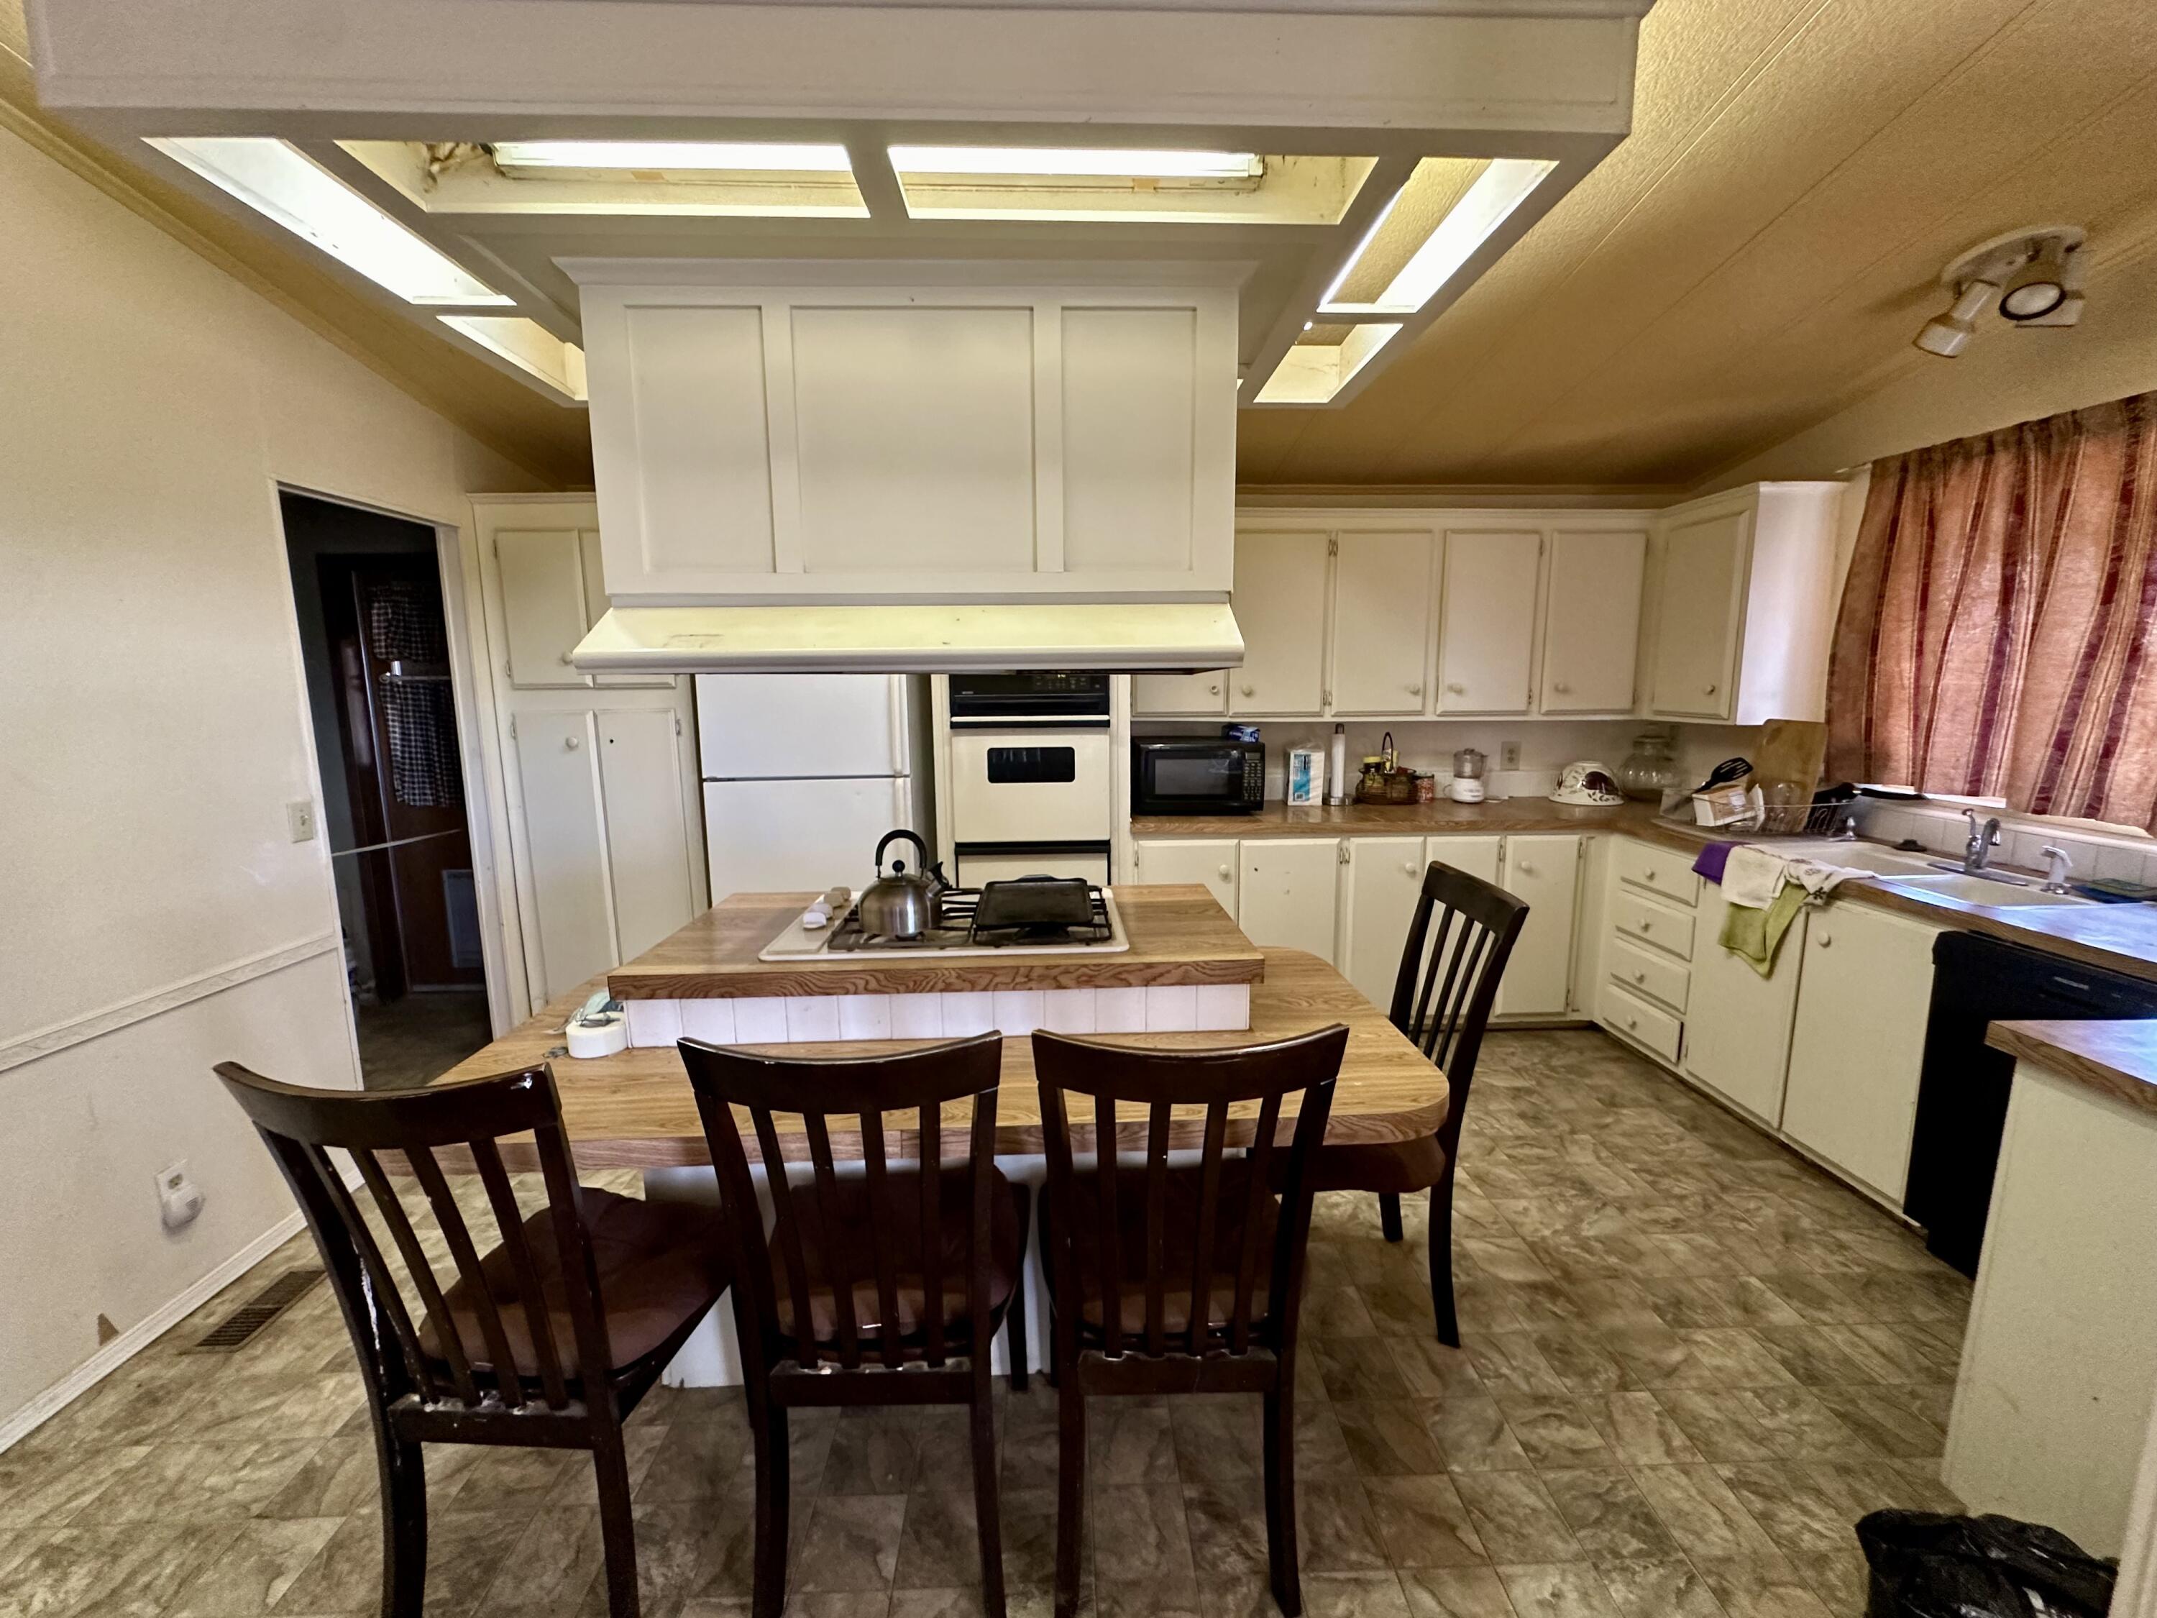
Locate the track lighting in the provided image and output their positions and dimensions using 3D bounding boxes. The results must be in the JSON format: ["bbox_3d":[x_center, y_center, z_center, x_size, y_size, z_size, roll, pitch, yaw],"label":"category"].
[{"bbox_3d":[2.529,-1.401,2.395,0.250,0.210,0.310,-1,8,-1],"label":"track lighting"}]

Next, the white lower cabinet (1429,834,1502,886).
[{"bbox_3d":[1.587,0.475,3.886,0.300,0.800,0.540,-1,8,-1],"label":"white lower cabinet"}]

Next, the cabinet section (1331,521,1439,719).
[{"bbox_3d":[1.301,-0.811,3.879,0.430,0.790,0.310,-1,9,-2],"label":"cabinet section"}]

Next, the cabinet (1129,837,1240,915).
[{"bbox_3d":[0.442,0.487,3.866,0.440,0.800,0.540,-1,8,-1],"label":"cabinet"}]

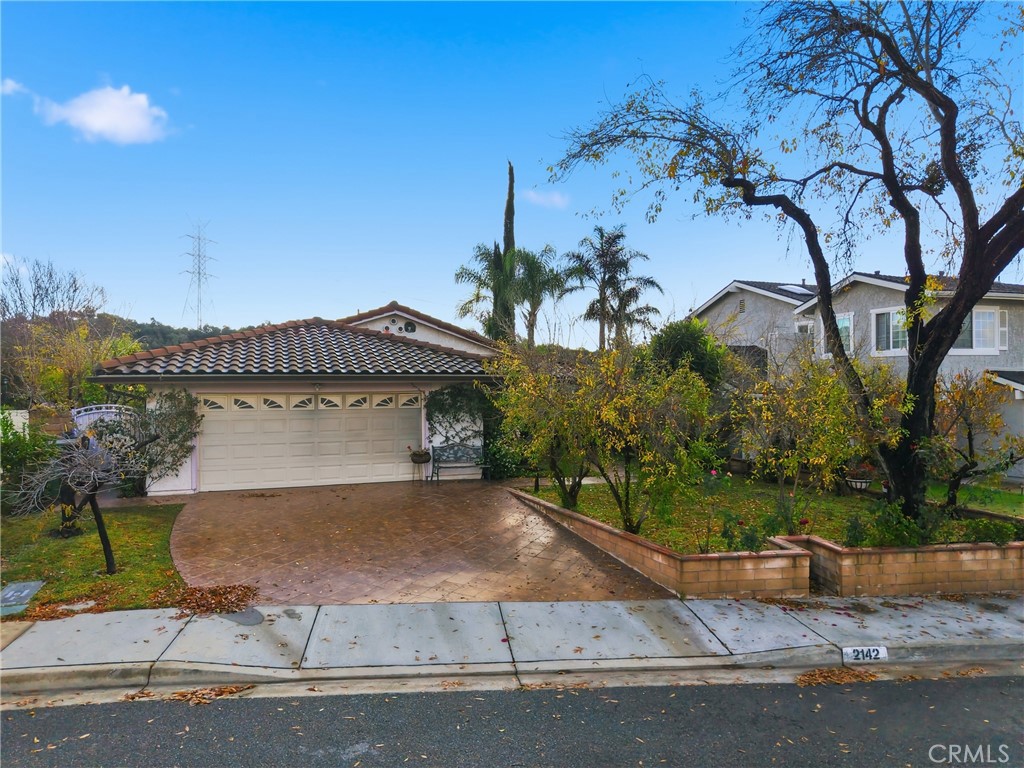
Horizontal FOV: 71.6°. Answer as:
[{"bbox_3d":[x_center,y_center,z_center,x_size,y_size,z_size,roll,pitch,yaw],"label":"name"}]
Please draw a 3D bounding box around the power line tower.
[{"bbox_3d":[-92.600,-30.200,210.000,8.000,36.000,12.000,0,0,21],"label":"power line tower"}]

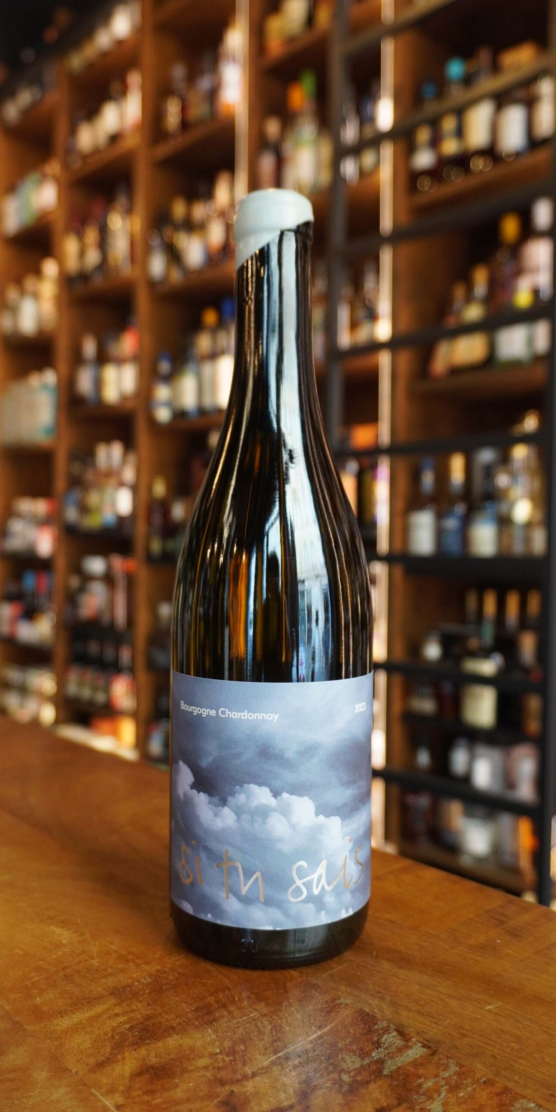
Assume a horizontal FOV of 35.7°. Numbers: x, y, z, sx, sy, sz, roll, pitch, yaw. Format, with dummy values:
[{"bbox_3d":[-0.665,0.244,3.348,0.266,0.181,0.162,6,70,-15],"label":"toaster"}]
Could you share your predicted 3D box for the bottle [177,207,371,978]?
[{"bbox_3d":[-0.002,0.004,0.355,0.083,0.297,0.083,0,1,0],"label":"bottle"}]

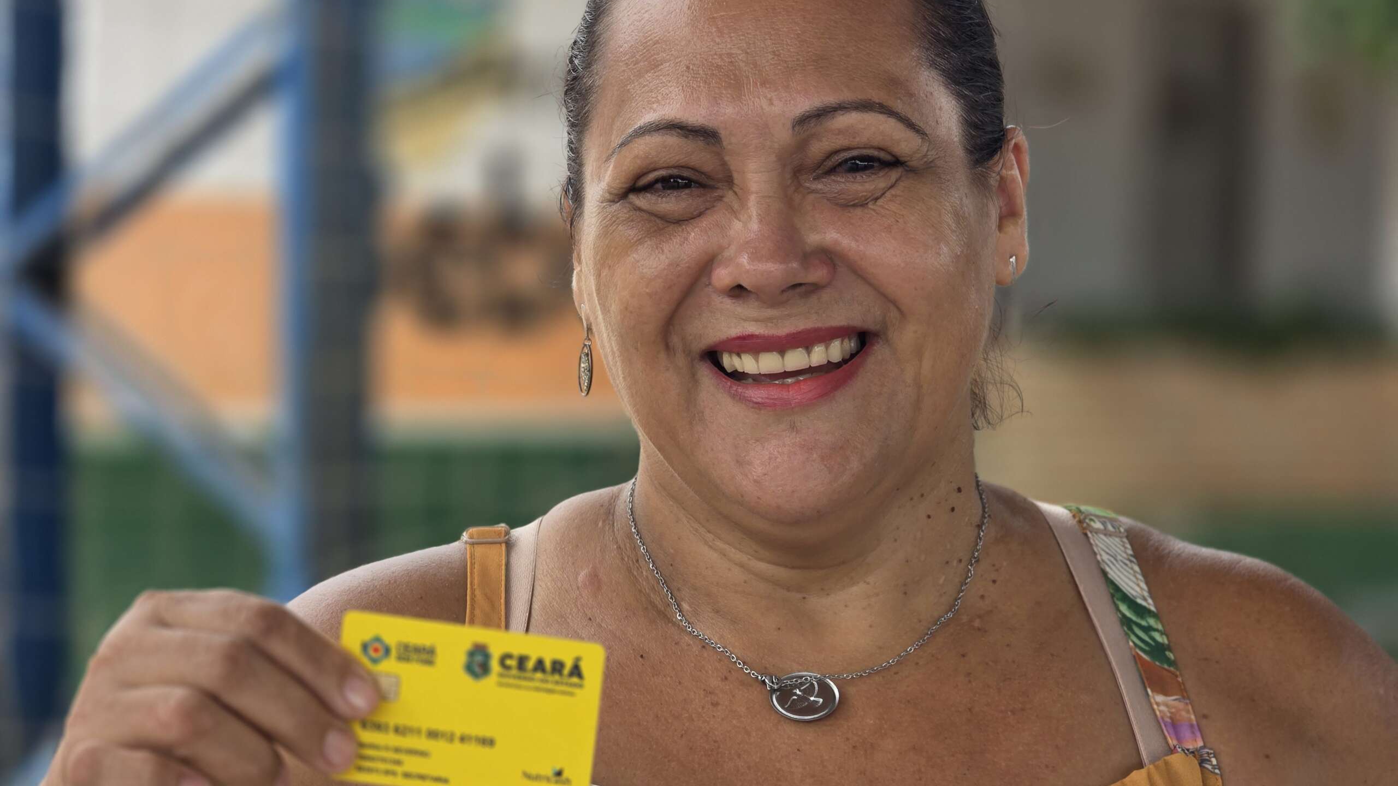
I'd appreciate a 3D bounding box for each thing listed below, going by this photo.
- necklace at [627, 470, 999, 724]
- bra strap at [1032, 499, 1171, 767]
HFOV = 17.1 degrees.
[{"bbox_3d":[0.038,0.067,1.640,0.130,0.092,0.133,0,1,0],"label":"necklace"},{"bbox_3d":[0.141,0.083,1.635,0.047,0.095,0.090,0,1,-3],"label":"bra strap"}]

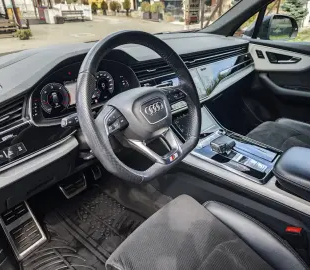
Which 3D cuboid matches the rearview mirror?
[{"bbox_3d":[0.747,-0.675,1.538,0.270,0.180,0.140,-18,32,-29],"label":"rearview mirror"}]

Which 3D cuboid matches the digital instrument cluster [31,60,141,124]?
[{"bbox_3d":[-0.215,-0.164,0.783,0.380,0.145,0.090,-26,16,-39],"label":"digital instrument cluster"}]

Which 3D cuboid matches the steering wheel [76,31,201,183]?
[{"bbox_3d":[-0.027,-0.065,0.612,0.375,0.362,0.100,-26,14,-39],"label":"steering wheel"}]

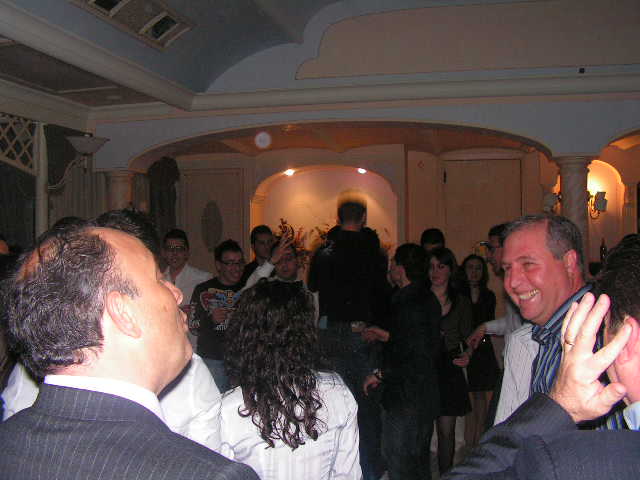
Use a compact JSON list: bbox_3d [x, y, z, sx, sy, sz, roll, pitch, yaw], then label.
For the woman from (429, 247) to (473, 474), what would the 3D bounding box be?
[{"bbox_3d":[0.893,0.880,4.700,0.460,1.690,0.330,-1,-2,11],"label":"woman"}]

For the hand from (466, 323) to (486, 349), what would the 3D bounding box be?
[{"bbox_3d":[0.964,0.588,4.100,0.080,0.170,0.100,35,-5,-17],"label":"hand"}]

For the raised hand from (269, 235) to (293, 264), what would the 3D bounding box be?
[{"bbox_3d":[-0.226,0.054,3.800,0.110,0.190,0.080,27,-3,-5],"label":"raised hand"}]

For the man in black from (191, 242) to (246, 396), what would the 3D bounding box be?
[{"bbox_3d":[-0.548,0.849,3.900,0.540,1.730,0.380,0,-2,-12],"label":"man in black"}]

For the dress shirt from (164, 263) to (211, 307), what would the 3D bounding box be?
[{"bbox_3d":[-0.938,0.529,4.350,0.500,0.740,0.280,0,-2,-11],"label":"dress shirt"}]

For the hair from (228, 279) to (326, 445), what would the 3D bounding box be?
[{"bbox_3d":[-0.139,0.374,2.030,0.290,0.500,0.270,0,-2,3],"label":"hair"}]

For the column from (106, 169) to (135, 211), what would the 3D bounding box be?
[{"bbox_3d":[-2.008,0.551,6.700,0.320,2.500,0.320,0,-2,0],"label":"column"}]

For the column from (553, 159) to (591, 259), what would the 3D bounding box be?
[{"bbox_3d":[2.281,0.510,6.000,0.340,2.500,0.340,0,-2,0],"label":"column"}]

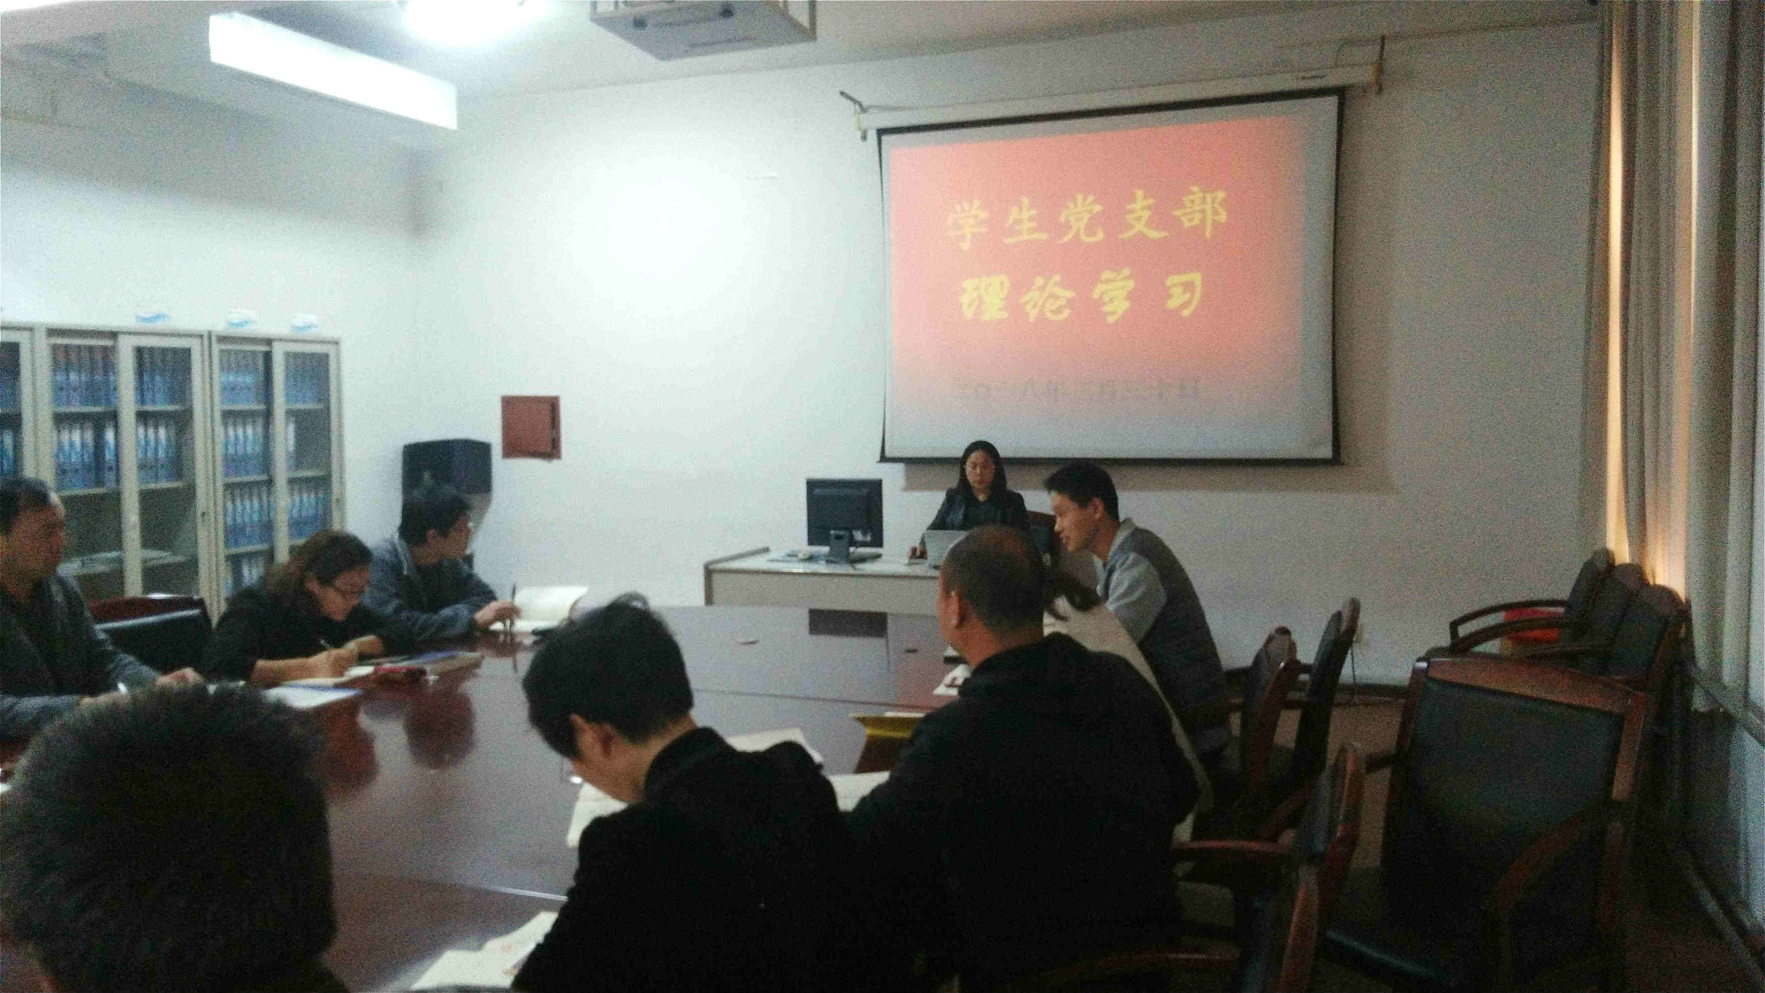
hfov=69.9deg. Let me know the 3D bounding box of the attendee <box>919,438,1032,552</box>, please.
[{"bbox_3d":[0.441,0.393,6.050,0.500,1.280,0.680,2,5,26],"label":"attendee"}]

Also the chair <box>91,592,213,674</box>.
[{"bbox_3d":[-1.957,0.795,3.636,0.600,0.930,0.570,1,5,21],"label":"chair"}]

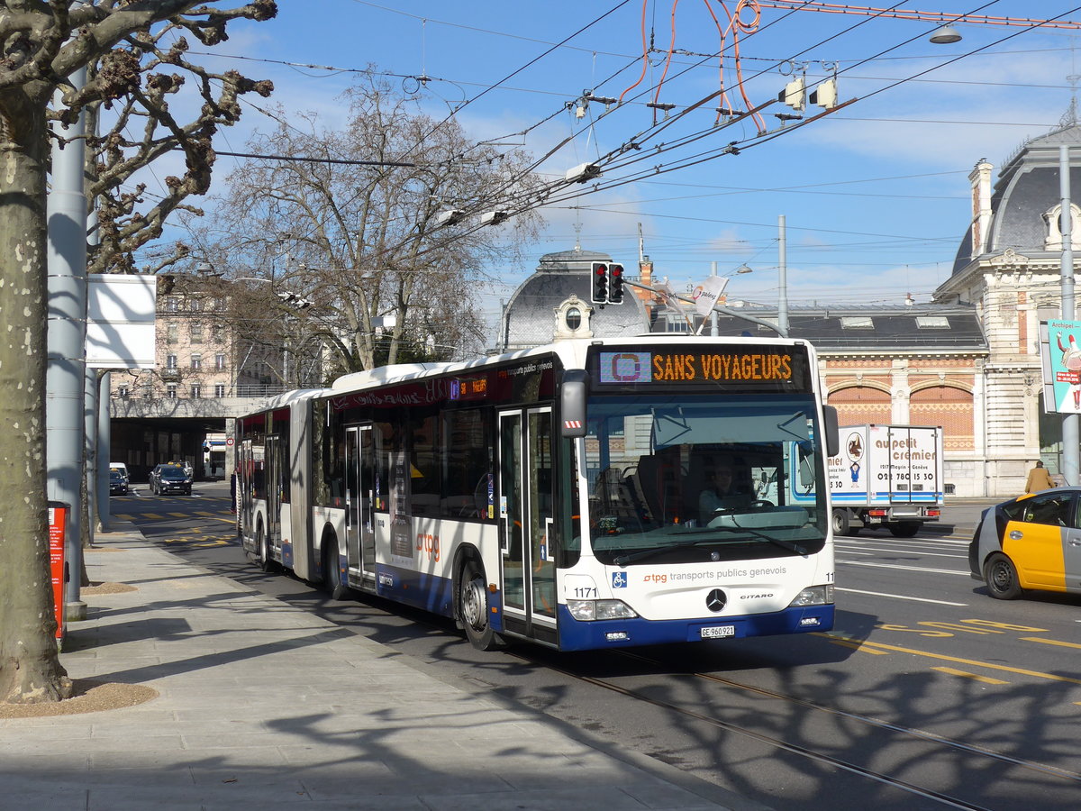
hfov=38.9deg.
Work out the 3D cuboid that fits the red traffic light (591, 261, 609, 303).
[{"bbox_3d":[1.315,-2.694,33.600,0.380,0.910,0.360,0,-2,-24],"label":"red traffic light"}]

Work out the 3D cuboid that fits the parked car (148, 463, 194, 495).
[{"bbox_3d":[-22.104,4.502,92.000,1.800,1.740,4.500,0,-2,-20],"label":"parked car"}]

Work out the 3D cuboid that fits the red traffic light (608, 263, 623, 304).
[{"bbox_3d":[1.663,-2.676,33.700,0.380,0.910,0.360,0,-2,-24],"label":"red traffic light"}]

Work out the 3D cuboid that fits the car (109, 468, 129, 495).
[{"bbox_3d":[-25.749,4.654,91.500,1.800,1.500,4.500,0,-2,-20],"label":"car"}]

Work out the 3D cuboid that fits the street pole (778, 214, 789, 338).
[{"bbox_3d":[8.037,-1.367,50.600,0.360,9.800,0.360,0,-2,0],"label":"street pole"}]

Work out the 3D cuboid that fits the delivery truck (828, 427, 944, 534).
[{"bbox_3d":[7.813,1.942,39.923,2.180,2.700,5.900,0,-2,-21],"label":"delivery truck"}]

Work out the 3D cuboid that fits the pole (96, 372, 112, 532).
[{"bbox_3d":[-11.712,-1.531,41.000,0.370,9.600,0.370,0,-2,0],"label":"pole"}]

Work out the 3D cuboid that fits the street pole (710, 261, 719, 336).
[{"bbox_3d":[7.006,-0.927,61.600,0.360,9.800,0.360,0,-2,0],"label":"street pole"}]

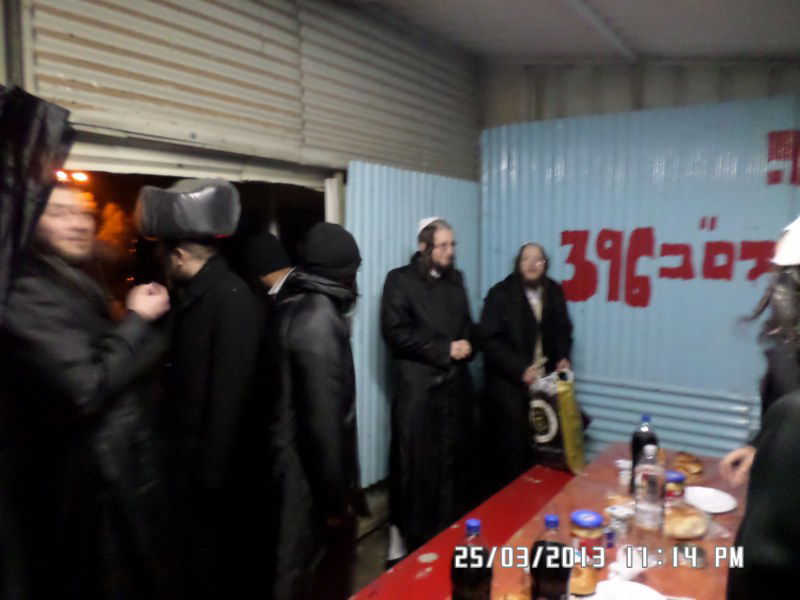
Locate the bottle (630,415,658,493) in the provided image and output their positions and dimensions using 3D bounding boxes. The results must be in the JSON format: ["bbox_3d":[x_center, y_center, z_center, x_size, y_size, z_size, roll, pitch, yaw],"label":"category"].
[{"bbox_3d":[0.923,0.572,2.174,0.090,0.305,0.090,-1,6,0],"label":"bottle"}]

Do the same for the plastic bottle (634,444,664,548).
[{"bbox_3d":[0.782,0.608,1.811,0.090,0.310,0.090,-1,6,0],"label":"plastic bottle"}]

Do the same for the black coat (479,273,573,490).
[{"bbox_3d":[0.733,0.504,3.350,0.530,1.250,0.370,-2,6,-16],"label":"black coat"}]

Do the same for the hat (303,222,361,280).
[{"bbox_3d":[-0.269,-0.191,2.270,0.235,0.215,0.205,-5,7,-36],"label":"hat"}]

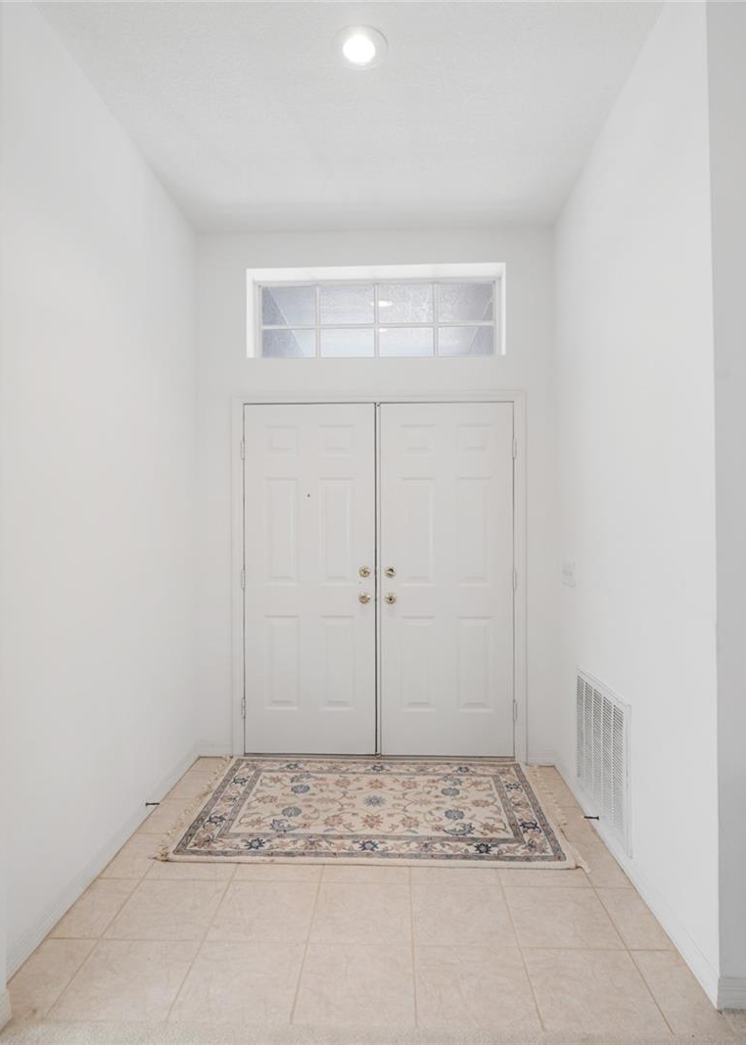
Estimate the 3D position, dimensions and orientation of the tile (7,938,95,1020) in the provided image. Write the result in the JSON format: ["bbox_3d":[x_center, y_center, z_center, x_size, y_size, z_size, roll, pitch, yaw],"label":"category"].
[{"bbox_3d":[-0.951,1.323,1.778,0.165,0.010,0.310,0,0,2],"label":"tile"}]

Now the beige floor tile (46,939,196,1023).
[{"bbox_3d":[-0.706,1.328,1.776,0.331,0.010,0.309,0,0,2],"label":"beige floor tile"}]

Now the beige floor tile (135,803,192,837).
[{"bbox_3d":[-0.919,1.330,2.750,0.165,0.010,0.327,0,0,2],"label":"beige floor tile"}]

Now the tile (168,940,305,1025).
[{"bbox_3d":[-0.374,1.324,1.760,0.330,0.010,0.310,0,0,2],"label":"tile"}]

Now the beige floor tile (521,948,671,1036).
[{"bbox_3d":[0.616,1.324,1.727,0.330,0.010,0.310,0,0,2],"label":"beige floor tile"}]

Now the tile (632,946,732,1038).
[{"bbox_3d":[0.860,1.326,1.722,0.156,0.010,0.309,0,0,2],"label":"tile"}]

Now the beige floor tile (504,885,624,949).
[{"bbox_3d":[0.626,1.326,2.046,0.330,0.010,0.327,0,0,2],"label":"beige floor tile"}]

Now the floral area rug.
[{"bbox_3d":[0.003,1.326,2.888,1.672,0.012,1.056,0,0,2],"label":"floral area rug"}]

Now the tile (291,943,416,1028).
[{"bbox_3d":[-0.044,1.324,1.749,0.330,0.010,0.310,0,0,2],"label":"tile"}]

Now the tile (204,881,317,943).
[{"bbox_3d":[-0.364,1.331,2.084,0.331,0.010,0.331,0,0,2],"label":"tile"}]

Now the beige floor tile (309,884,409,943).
[{"bbox_3d":[-0.034,1.330,2.073,0.331,0.010,0.331,0,0,2],"label":"beige floor tile"}]

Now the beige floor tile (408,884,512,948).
[{"bbox_3d":[0.297,1.330,2.062,0.331,0.010,0.331,0,0,2],"label":"beige floor tile"}]

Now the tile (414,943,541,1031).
[{"bbox_3d":[0.286,1.324,1.738,0.330,0.010,0.310,0,0,2],"label":"tile"}]

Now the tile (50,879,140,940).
[{"bbox_3d":[-0.950,1.331,2.105,0.179,0.010,0.331,0,0,2],"label":"tile"}]

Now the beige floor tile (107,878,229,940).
[{"bbox_3d":[-0.693,1.326,2.089,0.330,0.010,0.327,0,0,2],"label":"beige floor tile"}]

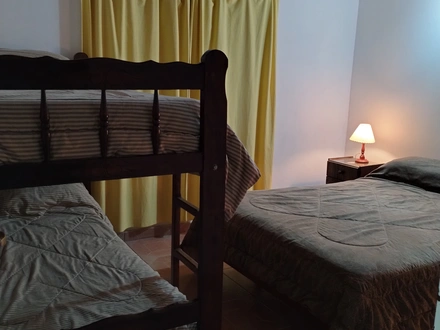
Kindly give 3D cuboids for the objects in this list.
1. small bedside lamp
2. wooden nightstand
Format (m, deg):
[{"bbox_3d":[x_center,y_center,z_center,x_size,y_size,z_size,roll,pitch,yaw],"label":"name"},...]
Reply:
[{"bbox_3d":[1.529,-0.231,3.800,0.254,0.410,0.254,-6,13,-31],"label":"small bedside lamp"},{"bbox_3d":[1.446,0.233,3.863,0.397,0.530,0.381,-6,13,-31],"label":"wooden nightstand"}]

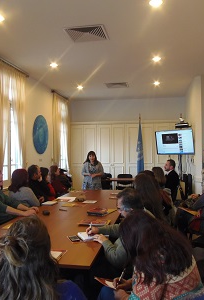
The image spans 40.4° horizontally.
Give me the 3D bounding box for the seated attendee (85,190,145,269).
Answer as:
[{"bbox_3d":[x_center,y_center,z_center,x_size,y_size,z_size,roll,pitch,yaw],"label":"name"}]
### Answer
[{"bbox_3d":[0.230,0.960,2.470,0.800,1.200,0.560,0,0,5],"label":"seated attendee"}]

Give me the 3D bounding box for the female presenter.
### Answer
[{"bbox_3d":[-0.200,0.800,6.200,0.500,1.580,0.340,0,0,3],"label":"female presenter"}]

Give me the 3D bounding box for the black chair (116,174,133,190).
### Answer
[{"bbox_3d":[0.730,1.190,8.650,0.530,0.820,0.550,0,0,10],"label":"black chair"}]

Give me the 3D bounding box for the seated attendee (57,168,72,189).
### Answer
[{"bbox_3d":[-0.820,0.980,6.200,0.650,1.200,0.500,0,0,-18],"label":"seated attendee"}]

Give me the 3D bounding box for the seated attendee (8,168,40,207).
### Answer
[{"bbox_3d":[-1.100,0.930,4.080,0.720,1.280,0.500,0,0,-37],"label":"seated attendee"}]

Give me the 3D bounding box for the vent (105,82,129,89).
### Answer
[{"bbox_3d":[0.400,-1.730,7.450,0.590,0.060,0.590,0,0,10],"label":"vent"}]

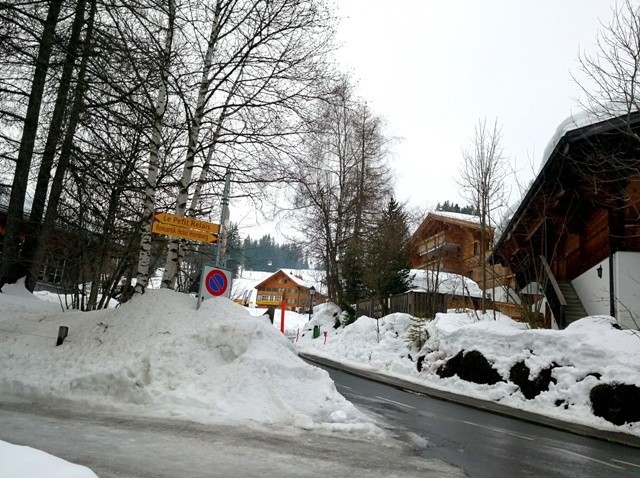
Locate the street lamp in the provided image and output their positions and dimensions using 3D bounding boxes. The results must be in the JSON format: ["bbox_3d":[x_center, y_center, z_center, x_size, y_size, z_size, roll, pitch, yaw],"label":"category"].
[{"bbox_3d":[-0.782,6.214,45.308,0.480,3.790,0.480,4,-9,0],"label":"street lamp"}]

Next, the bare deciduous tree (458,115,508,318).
[{"bbox_3d":[8.241,-1.180,24.810,2.400,9.980,2.400,4,-9,0],"label":"bare deciduous tree"}]

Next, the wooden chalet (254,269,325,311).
[{"bbox_3d":[-7.507,12.827,128.829,14.200,10.200,11.500,-2,-11,33],"label":"wooden chalet"}]

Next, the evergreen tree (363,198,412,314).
[{"bbox_3d":[4.588,1.200,32.644,3.200,7.930,3.200,4,-9,0],"label":"evergreen tree"}]

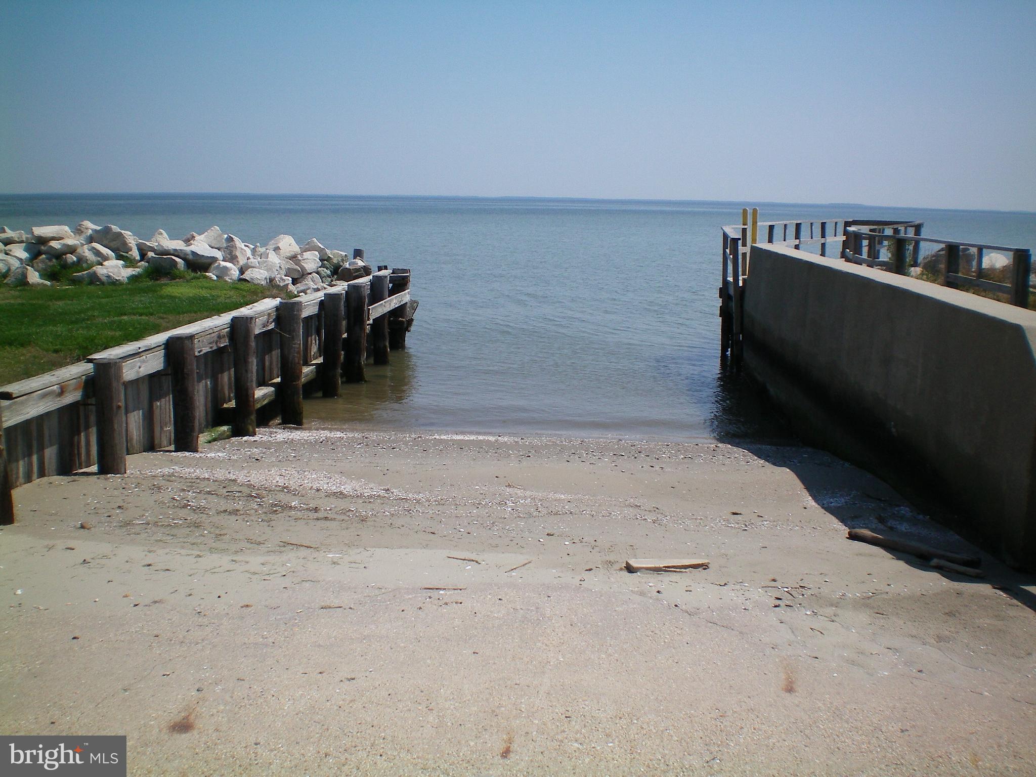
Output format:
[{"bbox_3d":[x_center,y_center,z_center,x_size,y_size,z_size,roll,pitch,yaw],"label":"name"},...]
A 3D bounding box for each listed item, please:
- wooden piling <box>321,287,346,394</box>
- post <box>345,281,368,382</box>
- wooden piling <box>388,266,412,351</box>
[{"bbox_3d":[-2.934,-0.699,17.916,0.310,1.663,0.310,1,9,0],"label":"wooden piling"},{"bbox_3d":[-2.790,-0.977,19.515,0.320,1.688,0.320,1,9,0],"label":"post"},{"bbox_3d":[-2.480,-1.651,23.630,0.360,1.669,0.360,1,9,0],"label":"wooden piling"}]

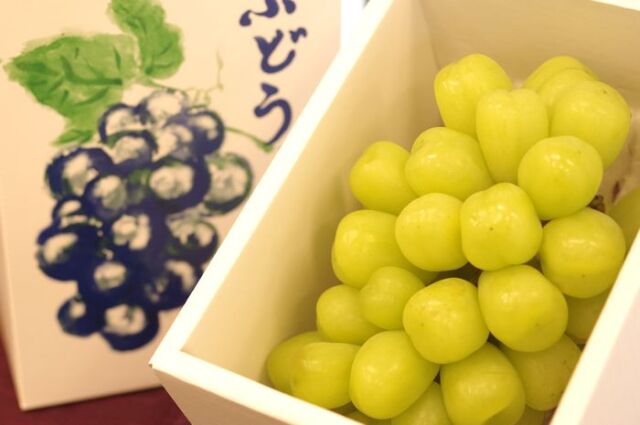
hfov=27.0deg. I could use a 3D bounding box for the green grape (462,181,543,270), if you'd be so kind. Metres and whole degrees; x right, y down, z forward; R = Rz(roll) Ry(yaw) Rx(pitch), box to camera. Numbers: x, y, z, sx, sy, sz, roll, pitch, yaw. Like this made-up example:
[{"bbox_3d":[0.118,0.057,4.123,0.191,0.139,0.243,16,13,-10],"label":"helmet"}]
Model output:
[{"bbox_3d":[0.062,0.005,0.450,0.028,0.029,0.029,0,32,0],"label":"green grape"}]

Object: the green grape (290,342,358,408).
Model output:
[{"bbox_3d":[0.003,0.058,0.476,0.028,0.025,0.026,0,32,0],"label":"green grape"}]

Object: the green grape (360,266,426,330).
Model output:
[{"bbox_3d":[0.027,0.031,0.488,0.025,0.026,0.026,-2,25,0],"label":"green grape"}]

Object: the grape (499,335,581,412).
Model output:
[{"bbox_3d":[0.077,0.056,0.472,0.029,0.029,0.029,-2,25,0],"label":"grape"}]

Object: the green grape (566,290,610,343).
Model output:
[{"bbox_3d":[0.096,0.034,0.474,0.027,0.028,0.028,0,32,0],"label":"green grape"}]

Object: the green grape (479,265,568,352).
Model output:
[{"bbox_3d":[0.069,0.032,0.450,0.030,0.029,0.030,-2,25,0],"label":"green grape"}]

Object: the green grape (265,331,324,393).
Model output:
[{"bbox_3d":[-0.006,0.055,0.487,0.027,0.024,0.025,-1,27,0],"label":"green grape"}]

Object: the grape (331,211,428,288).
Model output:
[{"bbox_3d":[0.020,0.013,0.470,0.030,0.028,0.028,0,32,0],"label":"grape"}]

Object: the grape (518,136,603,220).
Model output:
[{"bbox_3d":[0.084,-0.012,0.463,0.029,0.029,0.030,-2,25,0],"label":"grape"}]

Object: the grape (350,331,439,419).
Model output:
[{"bbox_3d":[0.026,0.055,0.452,0.029,0.029,0.029,0,32,0],"label":"grape"}]

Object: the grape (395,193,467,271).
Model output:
[{"bbox_3d":[0.040,0.007,0.473,0.028,0.029,0.029,-2,25,0],"label":"grape"}]

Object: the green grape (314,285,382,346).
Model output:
[{"bbox_3d":[0.011,0.038,0.503,0.026,0.025,0.026,-2,25,0],"label":"green grape"}]

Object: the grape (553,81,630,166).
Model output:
[{"bbox_3d":[0.096,-0.031,0.470,0.028,0.030,0.030,0,32,0],"label":"grape"}]

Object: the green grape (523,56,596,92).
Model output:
[{"bbox_3d":[0.094,-0.046,0.508,0.028,0.028,0.029,0,32,0],"label":"green grape"}]

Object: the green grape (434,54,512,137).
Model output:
[{"bbox_3d":[0.058,-0.044,0.502,0.029,0.031,0.029,-2,25,0],"label":"green grape"}]

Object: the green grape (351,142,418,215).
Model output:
[{"bbox_3d":[0.025,-0.013,0.503,0.028,0.029,0.028,-2,25,0],"label":"green grape"}]

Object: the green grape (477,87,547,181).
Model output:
[{"bbox_3d":[0.070,-0.027,0.481,0.027,0.034,0.029,-2,25,0],"label":"green grape"}]

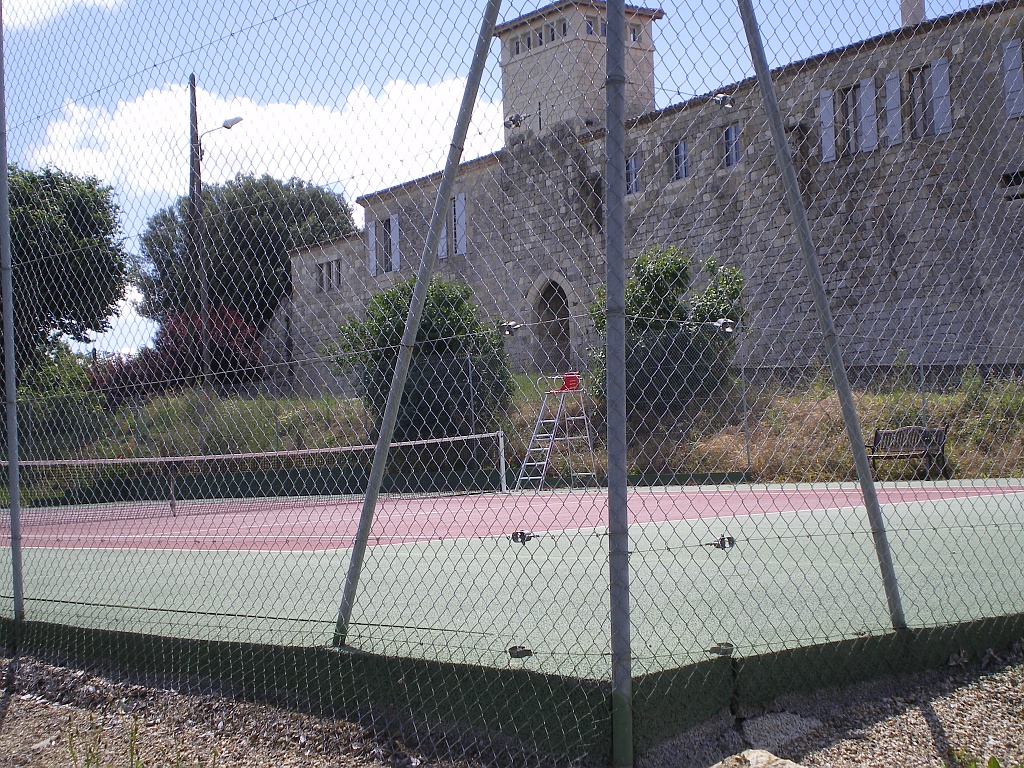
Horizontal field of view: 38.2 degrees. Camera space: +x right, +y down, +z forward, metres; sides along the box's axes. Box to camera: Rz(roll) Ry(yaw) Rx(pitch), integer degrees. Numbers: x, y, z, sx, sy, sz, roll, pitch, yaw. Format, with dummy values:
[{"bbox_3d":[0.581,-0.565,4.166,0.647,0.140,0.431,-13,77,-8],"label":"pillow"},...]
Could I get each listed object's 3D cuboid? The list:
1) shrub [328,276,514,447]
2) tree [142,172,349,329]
[{"bbox_3d":[-2.264,-0.475,37.000,4.460,4.430,4.300,-2,-4,-3],"label":"shrub"},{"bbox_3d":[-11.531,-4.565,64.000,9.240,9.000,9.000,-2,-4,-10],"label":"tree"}]

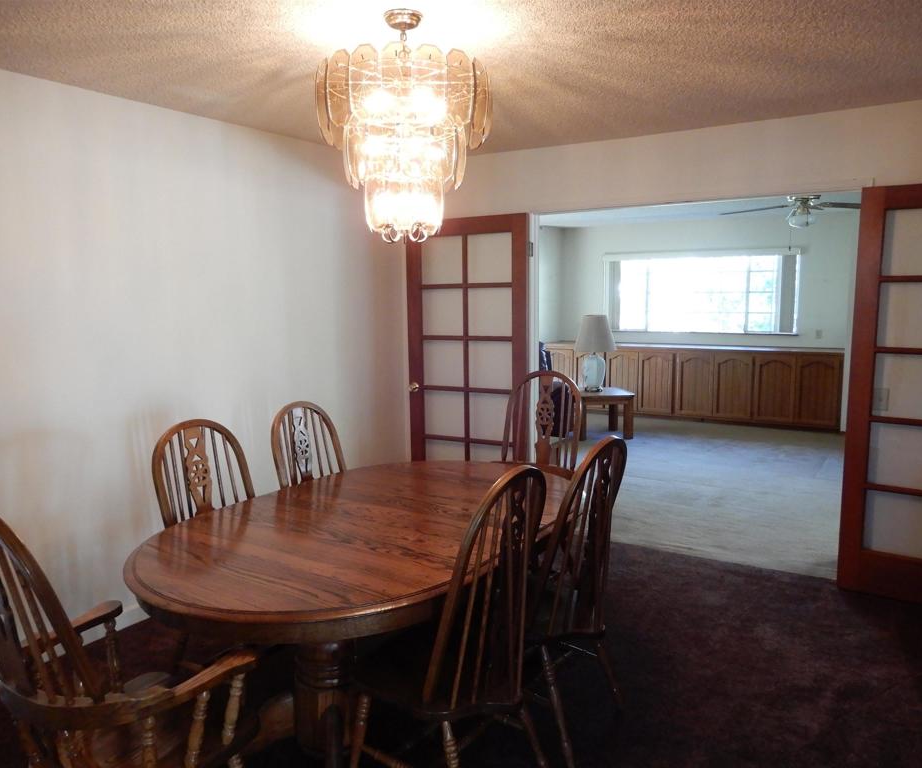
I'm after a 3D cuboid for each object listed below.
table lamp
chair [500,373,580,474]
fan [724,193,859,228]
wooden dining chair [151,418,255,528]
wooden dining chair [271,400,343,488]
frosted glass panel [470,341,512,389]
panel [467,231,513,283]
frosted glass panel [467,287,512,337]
[{"bbox_3d":[1.442,-0.331,7.641,0.450,0.800,0.450,1,8,11],"label":"table lamp"},{"bbox_3d":[0.345,0.530,3.618,0.560,1.120,0.600,4,9,33],"label":"chair"},{"bbox_3d":[2.934,-1.450,6.118,1.340,0.300,1.340,4,9,31],"label":"fan"},{"bbox_3d":[-0.803,0.690,2.718,0.560,1.070,0.470,4,9,31],"label":"wooden dining chair"},{"bbox_3d":[-0.477,0.629,3.147,0.560,1.070,0.470,4,9,31],"label":"wooden dining chair"},{"bbox_3d":[0.196,-0.124,4.717,0.320,0.320,0.015,3,8,27],"label":"frosted glass panel"},{"bbox_3d":[0.186,-0.815,4.625,0.320,0.320,0.015,3,8,27],"label":"panel"},{"bbox_3d":[0.191,-0.470,4.671,0.320,0.320,0.015,3,8,27],"label":"frosted glass panel"}]

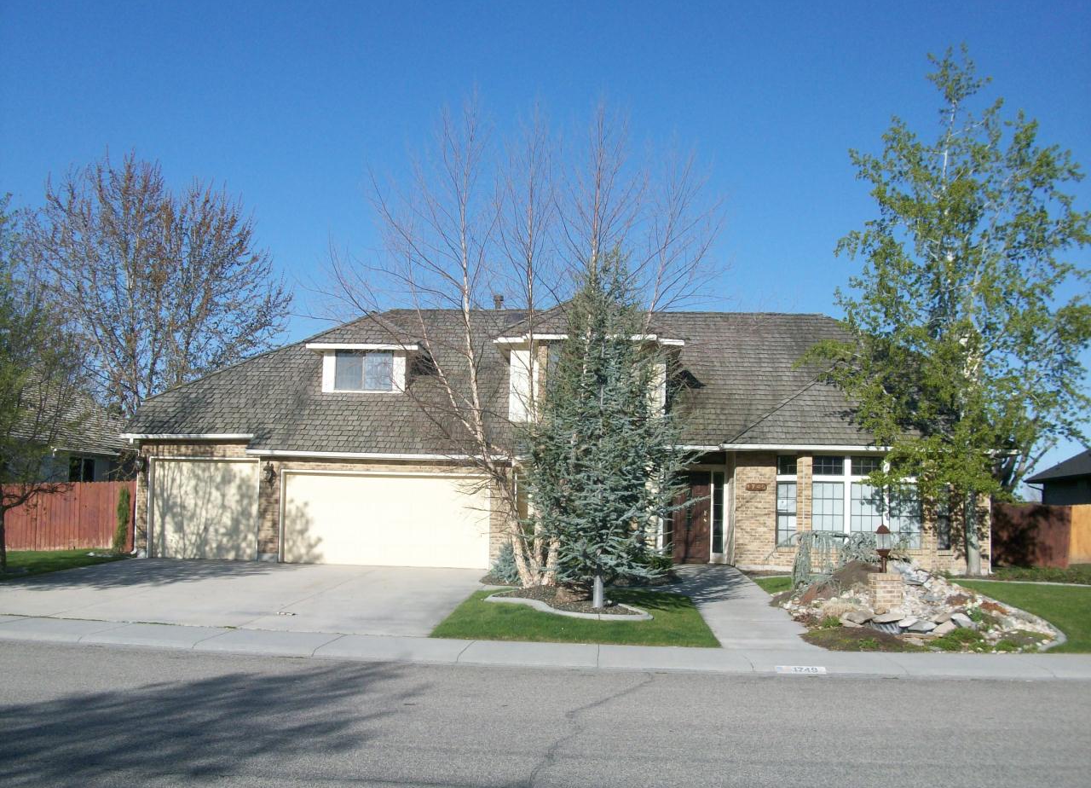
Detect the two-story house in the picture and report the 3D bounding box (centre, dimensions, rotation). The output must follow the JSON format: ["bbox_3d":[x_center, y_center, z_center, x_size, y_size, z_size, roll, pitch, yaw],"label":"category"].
[{"bbox_3d":[0.643,1.068,30.971,21.300,7.300,12.900,1,-6,4],"label":"two-story house"}]

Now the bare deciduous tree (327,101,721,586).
[{"bbox_3d":[-0.393,-1.068,19.894,7.000,9.031,6.500,1,-6,0],"label":"bare deciduous tree"}]

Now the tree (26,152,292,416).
[{"bbox_3d":[-15.313,-2.213,42.373,10.300,15.003,9.800,1,-6,0],"label":"tree"}]

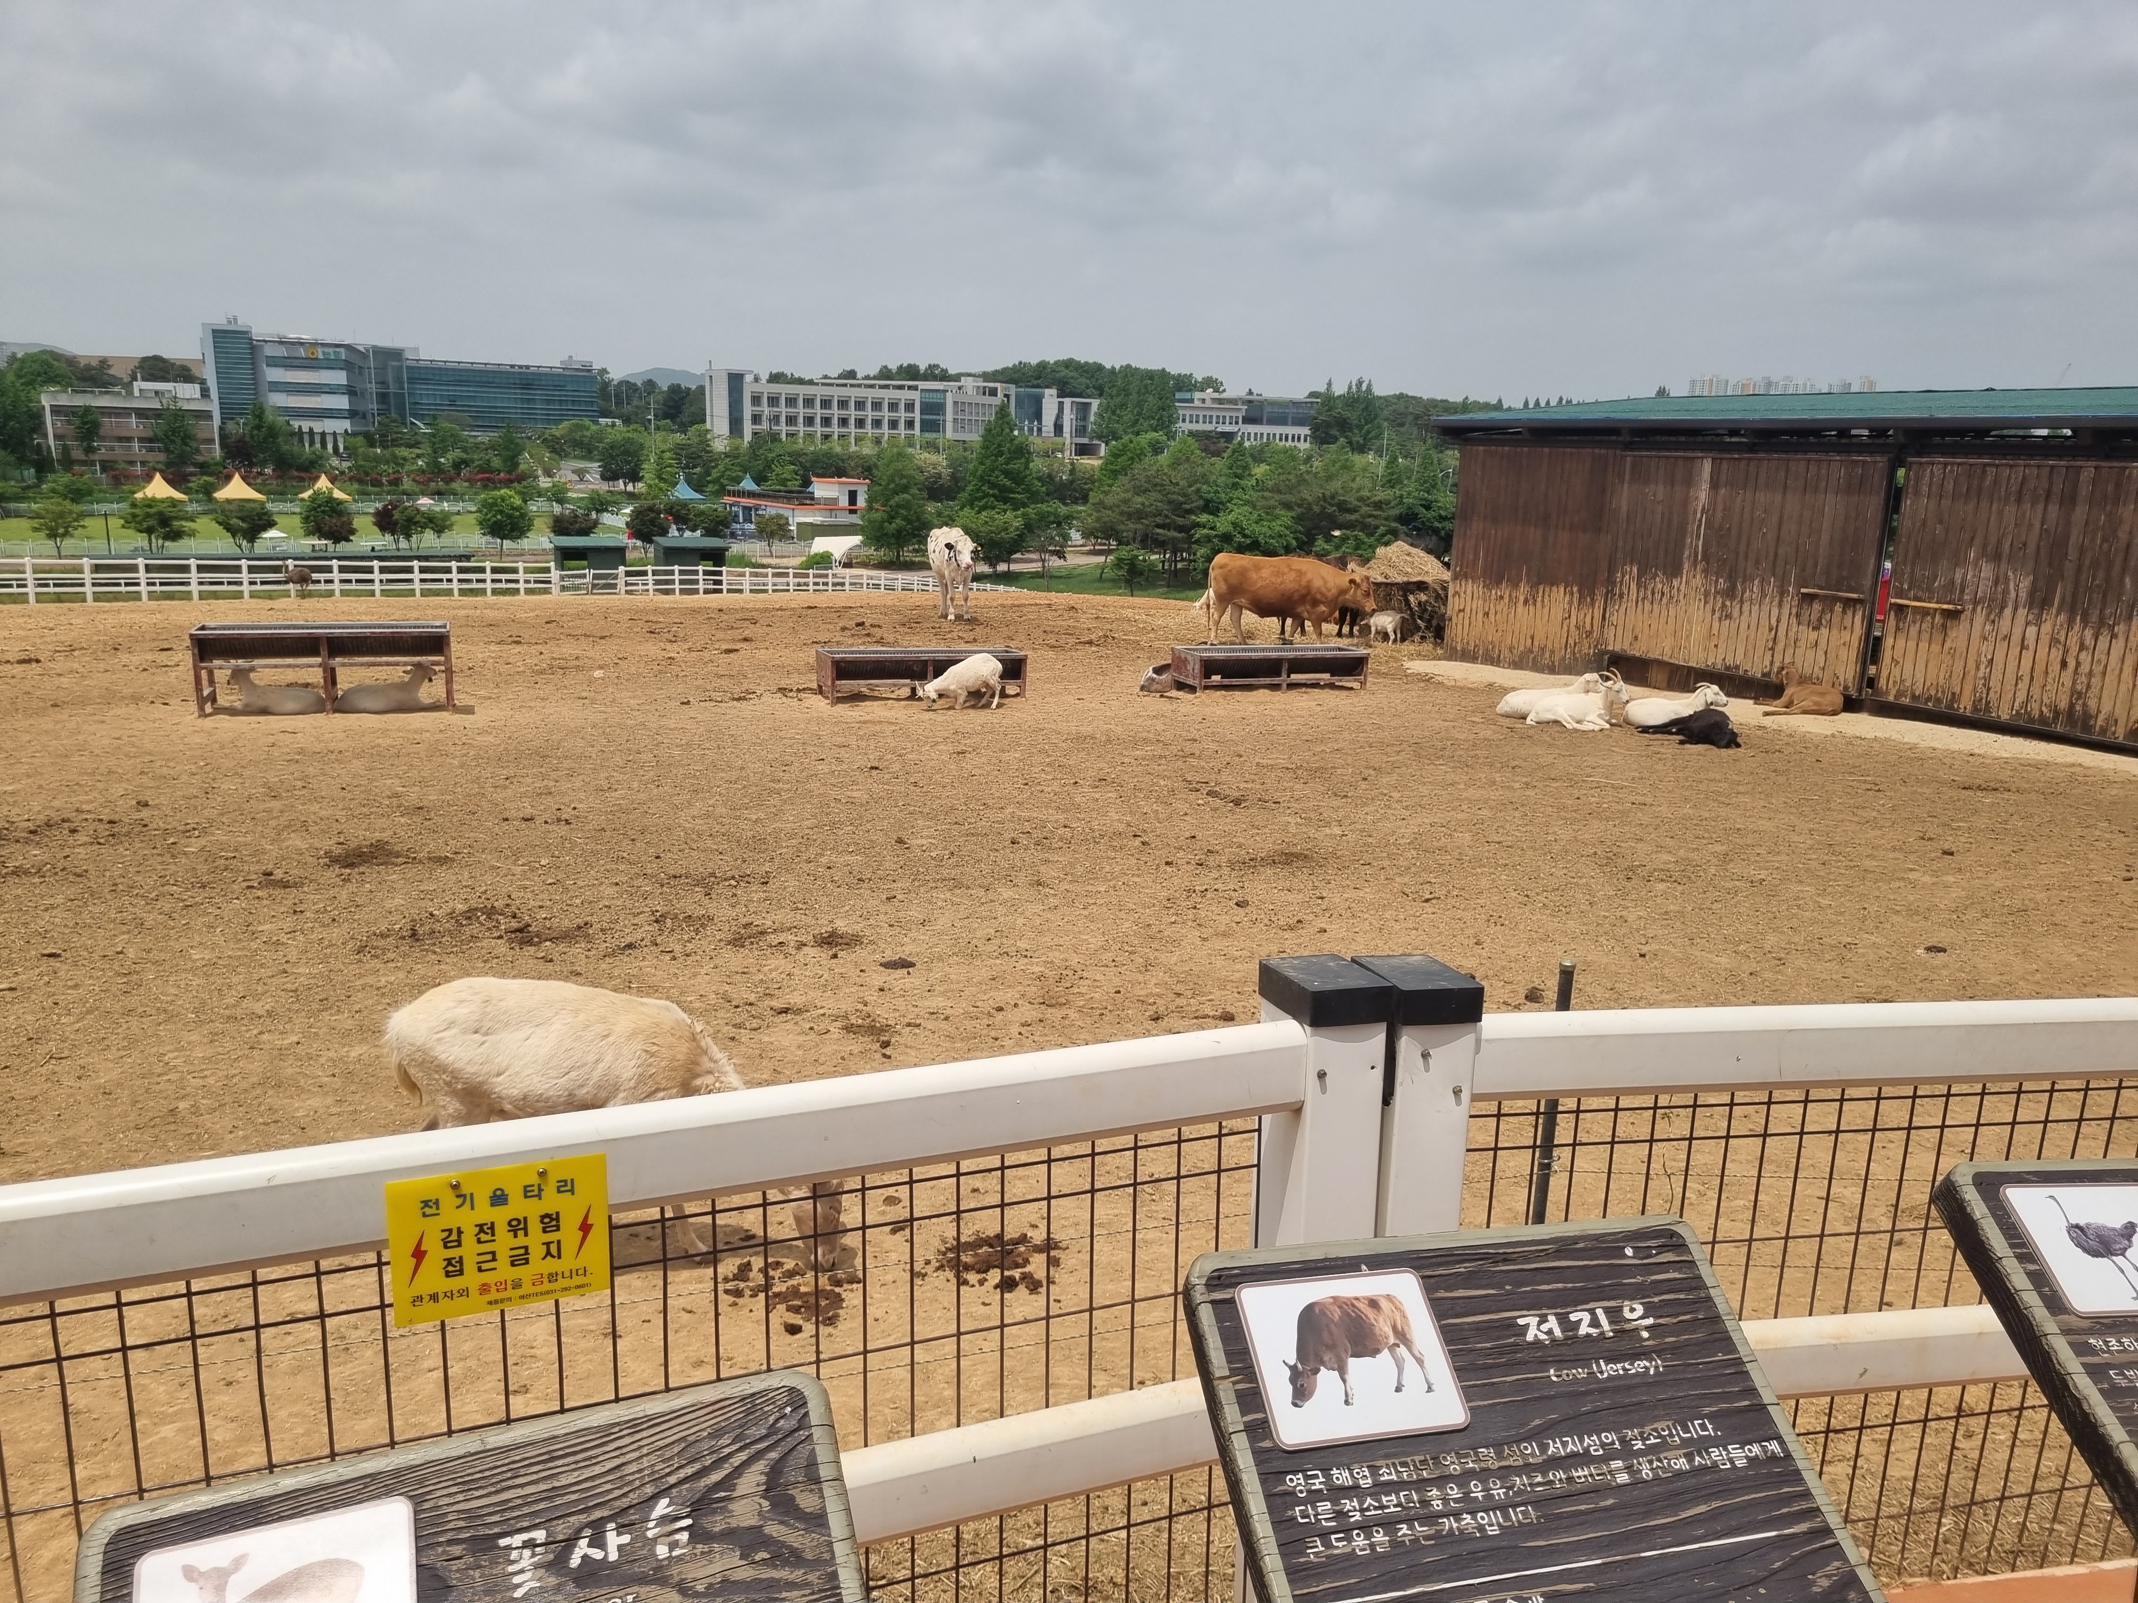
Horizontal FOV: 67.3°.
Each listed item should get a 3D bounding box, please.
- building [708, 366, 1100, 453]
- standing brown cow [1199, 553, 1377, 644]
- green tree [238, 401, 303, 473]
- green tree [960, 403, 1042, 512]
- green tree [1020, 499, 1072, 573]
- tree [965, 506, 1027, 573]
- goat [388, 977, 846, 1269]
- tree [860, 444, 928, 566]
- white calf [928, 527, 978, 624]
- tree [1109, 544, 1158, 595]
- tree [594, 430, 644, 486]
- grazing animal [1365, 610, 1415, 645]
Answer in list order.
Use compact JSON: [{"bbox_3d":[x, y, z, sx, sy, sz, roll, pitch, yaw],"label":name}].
[{"bbox_3d":[-34.005,-83.472,346.630,97.000,16.000,14.000,-10,17,-40],"label":"building"},{"bbox_3d":[3.042,-2.816,22.362,2.380,1.241,0.660,1,13,-2],"label":"standing brown cow"},{"bbox_3d":[-101.840,-46.126,203.989,8.316,9.107,8.316,1,13,0],"label":"green tree"},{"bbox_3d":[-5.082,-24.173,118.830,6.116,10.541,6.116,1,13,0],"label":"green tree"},{"bbox_3d":[-1.198,-14.332,87.550,2.654,4.052,2.654,1,13,0],"label":"green tree"},{"bbox_3d":[-4.130,-14.737,90.586,3.408,3.728,3.408,1,13,0],"label":"tree"},{"bbox_3d":[-1.364,0.976,4.872,1.330,0.887,0.380,1,13,1],"label":"goat"},{"bbox_3d":[-10.744,-18.148,98.186,4.222,7.338,4.222,1,13,0],"label":"tree"},{"bbox_3d":[-1.731,-3.445,24.146,0.680,1.390,2.100,-1,13,-8],"label":"white calf"},{"bbox_3d":[2.783,-9.920,68.760,2.153,2.166,2.153,1,13,0],"label":"tree"},{"bbox_3d":[-53.102,-40.496,189.284,6.126,6.451,6.126,1,13,0],"label":"tree"},{"bbox_3d":[4.458,-2.407,22.251,0.660,0.440,0.200,2,13,5],"label":"grazing animal"}]

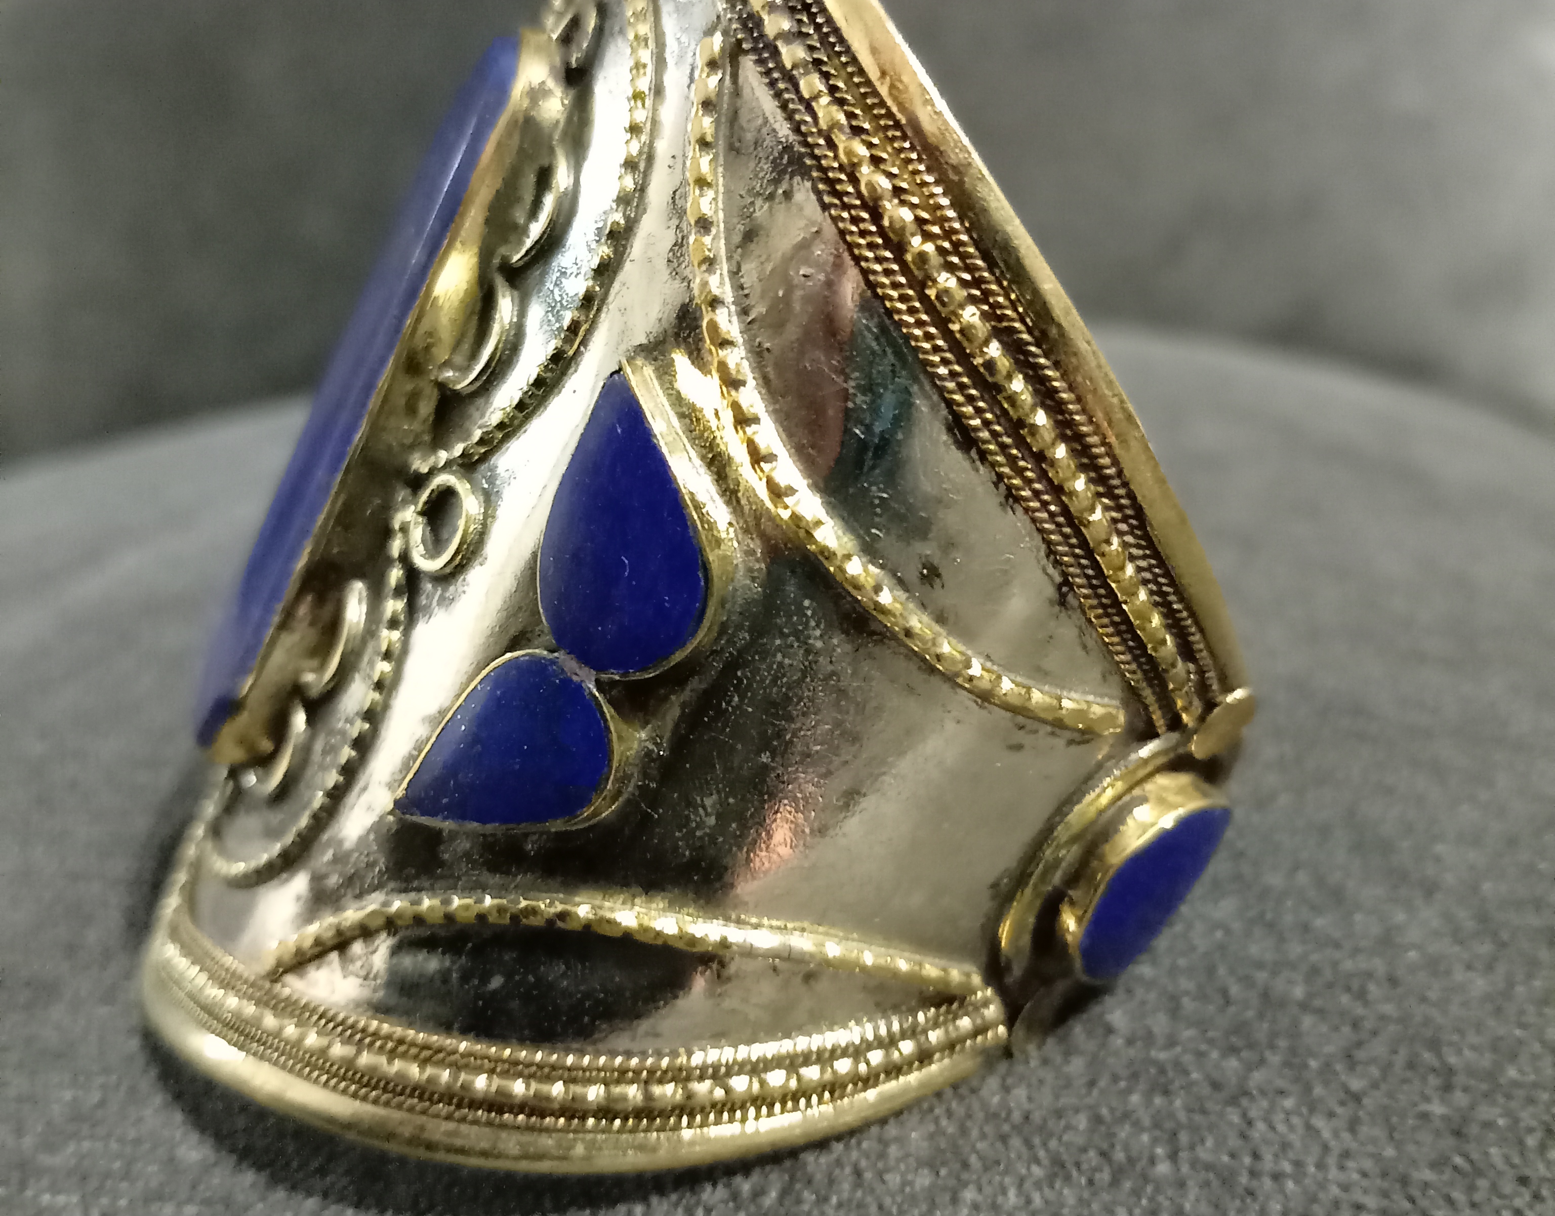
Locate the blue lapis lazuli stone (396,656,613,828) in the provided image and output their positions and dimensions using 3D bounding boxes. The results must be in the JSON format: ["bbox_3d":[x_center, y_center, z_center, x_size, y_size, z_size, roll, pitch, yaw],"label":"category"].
[{"bbox_3d":[-0.015,0.009,0.088,0.016,0.010,0.004,-35,-8,22],"label":"blue lapis lazuli stone"}]

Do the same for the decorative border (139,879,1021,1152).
[{"bbox_3d":[-0.019,0.026,0.104,0.067,0.012,0.022,1,6,21],"label":"decorative border"}]

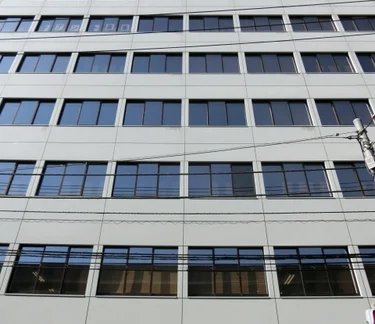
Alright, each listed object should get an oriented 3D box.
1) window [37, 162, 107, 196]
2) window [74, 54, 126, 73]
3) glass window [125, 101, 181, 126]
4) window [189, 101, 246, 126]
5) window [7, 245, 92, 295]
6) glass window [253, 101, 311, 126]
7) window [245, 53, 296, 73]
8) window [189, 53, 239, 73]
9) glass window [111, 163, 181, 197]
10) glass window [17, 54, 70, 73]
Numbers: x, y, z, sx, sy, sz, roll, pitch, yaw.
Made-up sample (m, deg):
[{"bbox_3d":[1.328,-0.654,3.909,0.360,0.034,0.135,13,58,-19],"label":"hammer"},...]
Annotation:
[{"bbox_3d":[-4.334,0.696,13.687,2.440,1.650,0.150,0,-38,0],"label":"window"},{"bbox_3d":[-4.546,-5.196,19.143,2.664,1.772,0.150,0,-38,0],"label":"window"},{"bbox_3d":[-1.591,-2.257,16.857,2.633,1.779,0.150,0,-38,0],"label":"glass window"},{"bbox_3d":[1.283,-2.102,15.814,2.440,1.650,0.150,0,-38,0],"label":"window"},{"bbox_3d":[-4.451,3.581,11.834,2.546,1.668,0.200,0,-38,0],"label":"window"},{"bbox_3d":[4.221,-2.164,16.236,2.546,1.735,0.200,0,-38,0],"label":"glass window"},{"bbox_3d":[4.432,-5.181,19.077,2.672,1.772,0.150,0,-38,0],"label":"window"},{"bbox_3d":[1.435,-5.186,19.099,2.639,1.772,0.150,0,-38,0],"label":"window"},{"bbox_3d":[-1.534,0.702,13.672,2.440,1.650,0.150,0,-38,0],"label":"glass window"},{"bbox_3d":[-7.501,-5.202,19.165,2.730,1.772,0.150,0,-38,0],"label":"glass window"}]

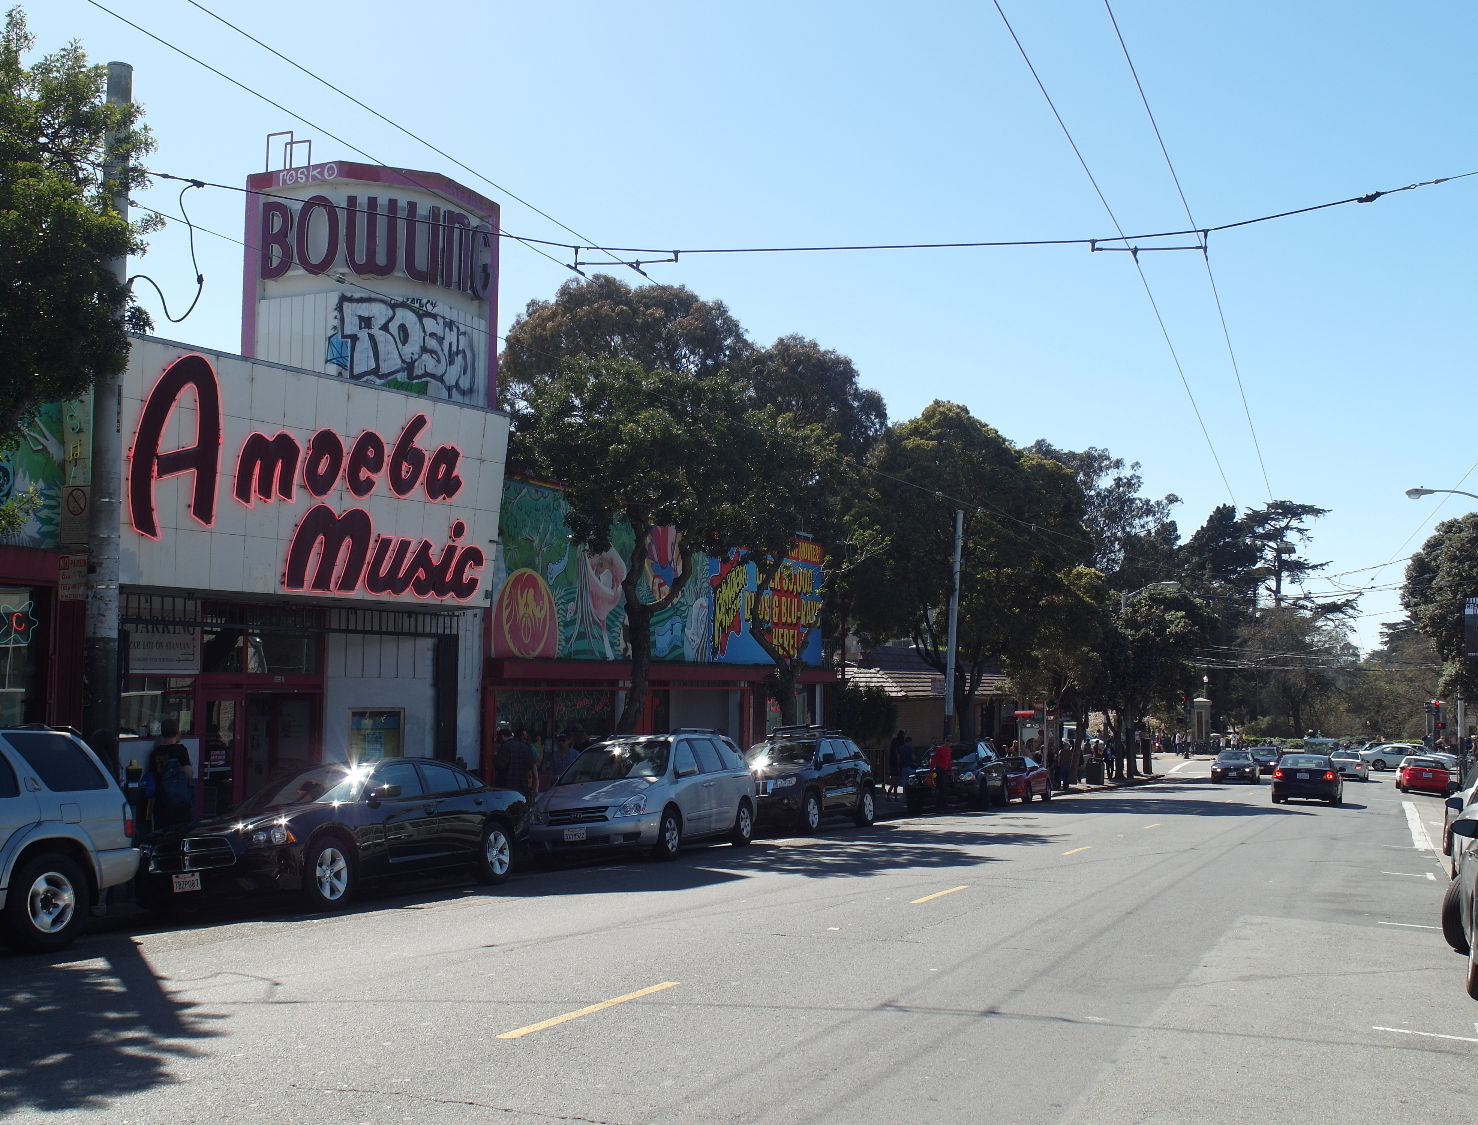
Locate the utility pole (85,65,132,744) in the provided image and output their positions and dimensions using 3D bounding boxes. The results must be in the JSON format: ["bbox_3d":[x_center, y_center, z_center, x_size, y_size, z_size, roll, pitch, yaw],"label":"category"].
[{"bbox_3d":[-6.611,-1.041,15.470,0.330,8.670,0.330,-3,-5,24],"label":"utility pole"}]

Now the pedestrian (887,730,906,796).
[{"bbox_3d":[4.220,5.402,39.451,0.360,1.850,0.500,4,-6,-37],"label":"pedestrian"}]

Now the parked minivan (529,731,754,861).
[{"bbox_3d":[-1.248,3.324,21.606,1.950,1.780,4.920,-2,-7,20],"label":"parked minivan"}]

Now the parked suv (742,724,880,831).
[{"bbox_3d":[1.045,4.014,27.423,1.930,1.790,4.800,-2,-7,23],"label":"parked suv"}]

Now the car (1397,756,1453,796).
[{"bbox_3d":[27.042,8.405,58.126,1.780,1.400,4.500,-2,-7,24],"label":"car"}]

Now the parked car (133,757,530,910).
[{"bbox_3d":[-4.263,2.897,16.425,1.900,1.480,5.070,-1,-7,23],"label":"parked car"}]

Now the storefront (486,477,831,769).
[{"bbox_3d":[-1.987,2.409,36.183,3.500,7.050,18.000,-1,-5,24],"label":"storefront"}]

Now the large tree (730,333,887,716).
[{"bbox_3d":[1.423,0.344,34.119,3.900,10.600,3.900,1,-5,0],"label":"large tree"}]

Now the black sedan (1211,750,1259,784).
[{"bbox_3d":[22.704,9.337,67.278,1.810,1.430,4.600,-1,-7,24],"label":"black sedan"}]

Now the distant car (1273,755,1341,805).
[{"bbox_3d":[16.626,6.334,43.028,1.760,1.420,4.420,-1,-7,24],"label":"distant car"}]

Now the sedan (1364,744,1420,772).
[{"bbox_3d":[36.866,10.821,81.881,4.600,1.420,1.800,-2,-5,24],"label":"sedan"}]

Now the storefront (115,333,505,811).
[{"bbox_3d":[-7.111,0.720,23.524,2.000,6.950,7.800,-3,-6,31],"label":"storefront"}]

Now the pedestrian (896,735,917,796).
[{"bbox_3d":[4.468,5.477,39.138,0.350,1.760,0.500,4,-6,-41],"label":"pedestrian"}]

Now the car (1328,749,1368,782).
[{"bbox_3d":[29.919,9.955,72.173,1.800,1.430,4.600,-2,-7,24],"label":"car"}]

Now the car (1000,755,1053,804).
[{"bbox_3d":[8.231,6.507,44.299,1.730,1.330,4.400,-1,-7,24],"label":"car"}]

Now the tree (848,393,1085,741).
[{"bbox_3d":[7.378,1.159,47.550,7.600,12.790,7.600,-2,-5,24],"label":"tree"}]

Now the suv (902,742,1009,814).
[{"bbox_3d":[5.757,5.443,37.992,1.860,1.700,4.620,-2,-7,21],"label":"suv"}]

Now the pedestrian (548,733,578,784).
[{"bbox_3d":[-3.060,3.778,25.432,0.500,1.700,0.360,-1,-5,18],"label":"pedestrian"}]

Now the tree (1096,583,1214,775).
[{"bbox_3d":[20.326,5.745,72.409,5.800,9.510,5.800,-2,-5,24],"label":"tree"}]

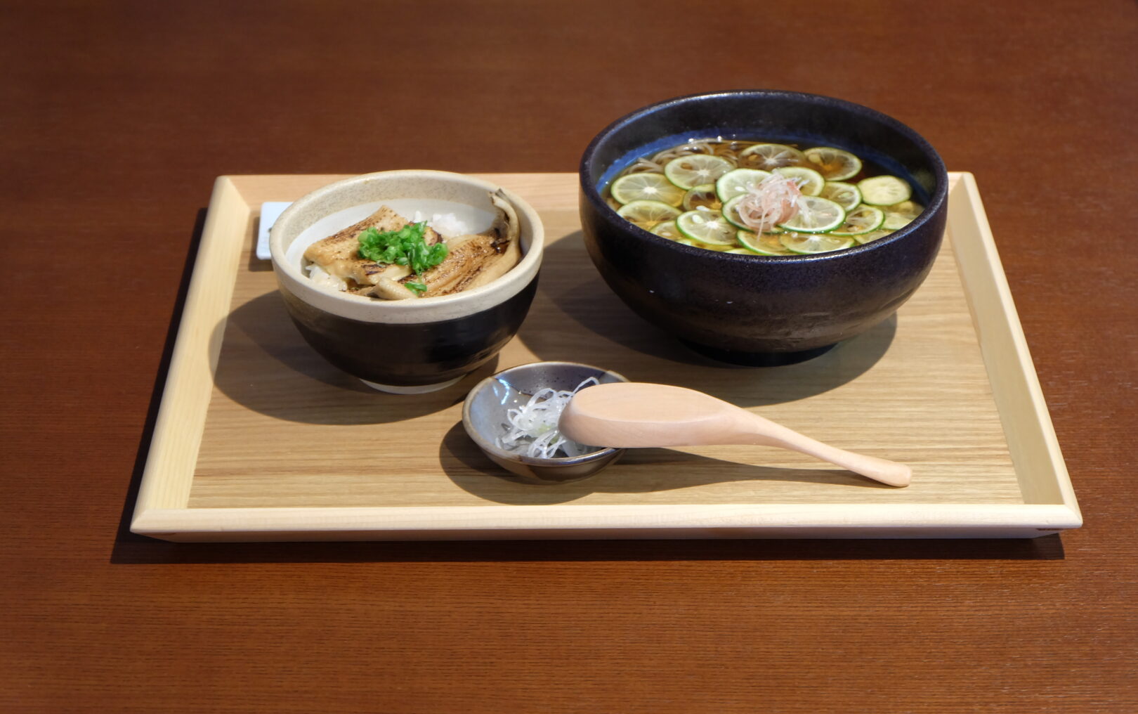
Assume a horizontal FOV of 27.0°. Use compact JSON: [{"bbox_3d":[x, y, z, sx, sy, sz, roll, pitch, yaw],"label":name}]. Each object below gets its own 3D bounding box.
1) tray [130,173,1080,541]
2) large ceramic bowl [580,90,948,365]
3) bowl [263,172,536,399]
[{"bbox_3d":[0.016,-0.005,1.200,0.425,0.024,0.323,0,33,0],"label":"tray"},{"bbox_3d":[0.097,-0.059,1.204,0.182,0.087,0.182,0,33,0],"label":"large ceramic bowl"},{"bbox_3d":[-0.079,-0.031,1.172,0.133,0.075,0.133,0,33,0],"label":"bowl"}]

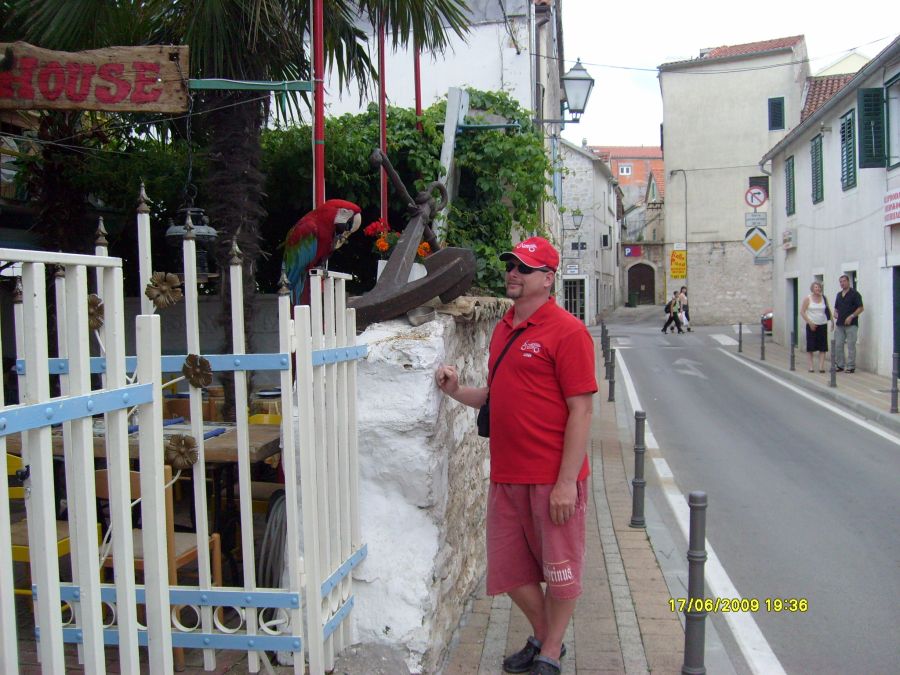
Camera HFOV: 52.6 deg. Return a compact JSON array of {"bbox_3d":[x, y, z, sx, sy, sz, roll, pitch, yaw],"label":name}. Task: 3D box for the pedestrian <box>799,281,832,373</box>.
[{"bbox_3d":[6.636,-0.190,16.500,0.570,1.650,0.350,0,3,24],"label":"pedestrian"}]

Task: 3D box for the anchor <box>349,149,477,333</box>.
[{"bbox_3d":[-0.170,-0.468,4.350,0.620,0.820,0.550,1,4,25],"label":"anchor"}]

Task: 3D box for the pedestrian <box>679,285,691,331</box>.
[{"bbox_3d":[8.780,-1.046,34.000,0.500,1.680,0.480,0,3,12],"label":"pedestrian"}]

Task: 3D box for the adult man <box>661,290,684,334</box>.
[{"bbox_3d":[8.209,-0.920,33.500,0.780,1.620,0.500,0,3,12],"label":"adult man"}]

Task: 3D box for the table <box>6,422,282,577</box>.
[{"bbox_3d":[-1.867,0.981,5.500,1.800,0.750,0.840,0,3,10],"label":"table"}]

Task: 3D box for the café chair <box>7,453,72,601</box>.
[{"bbox_3d":[-2.035,0.972,4.455,0.450,0.890,0.480,0,3,13],"label":"café chair"}]

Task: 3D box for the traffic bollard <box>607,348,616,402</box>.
[{"bbox_3d":[2.268,0.532,12.750,0.110,0.755,0.110,-1,3,0],"label":"traffic bollard"}]

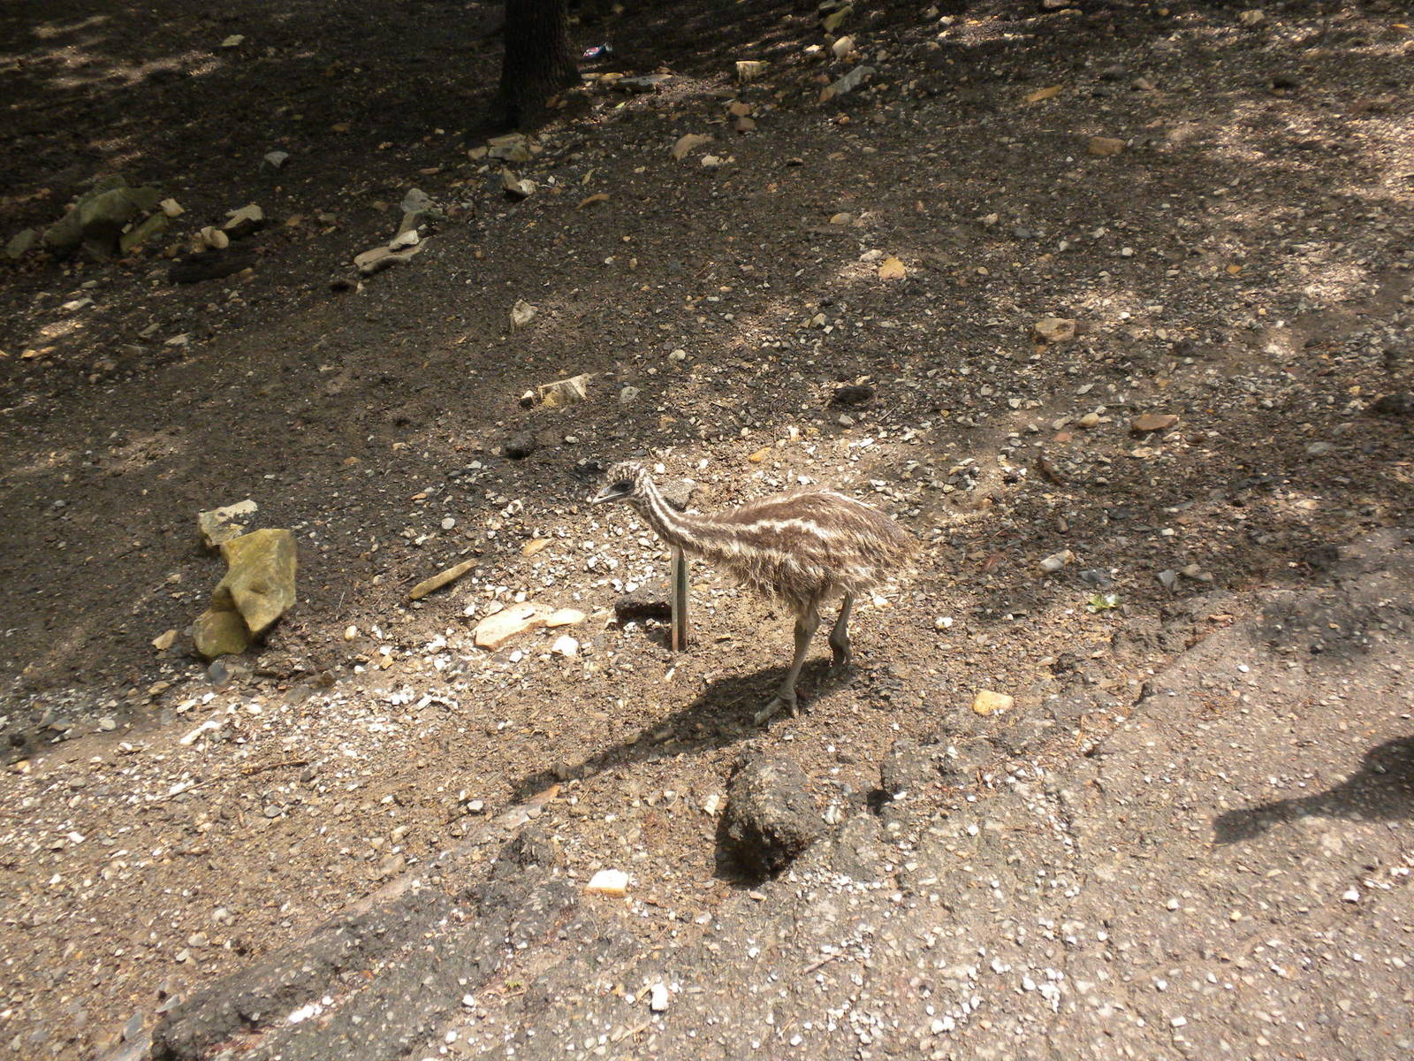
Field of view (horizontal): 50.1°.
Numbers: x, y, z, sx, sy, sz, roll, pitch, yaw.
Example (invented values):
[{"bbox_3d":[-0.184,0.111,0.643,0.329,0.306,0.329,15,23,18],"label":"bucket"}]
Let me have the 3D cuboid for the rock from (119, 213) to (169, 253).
[{"bbox_3d":[-1.574,-0.832,4.229,0.145,0.070,0.075,-20,36,-29],"label":"rock"}]

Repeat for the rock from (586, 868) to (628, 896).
[{"bbox_3d":[-0.139,0.492,2.116,0.060,0.024,0.041,0,30,0],"label":"rock"}]

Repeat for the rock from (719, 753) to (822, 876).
[{"bbox_3d":[0.088,0.402,2.147,0.140,0.100,0.150,0,31,0],"label":"rock"}]

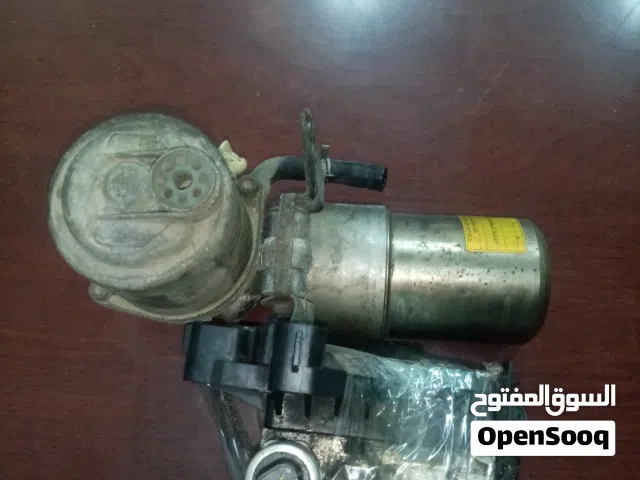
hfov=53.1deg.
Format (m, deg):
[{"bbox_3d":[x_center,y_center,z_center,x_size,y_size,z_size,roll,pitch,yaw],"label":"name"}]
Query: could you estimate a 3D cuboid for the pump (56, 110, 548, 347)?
[{"bbox_3d":[0.004,-0.006,0.337,0.248,0.120,0.118,2,75,1],"label":"pump"}]

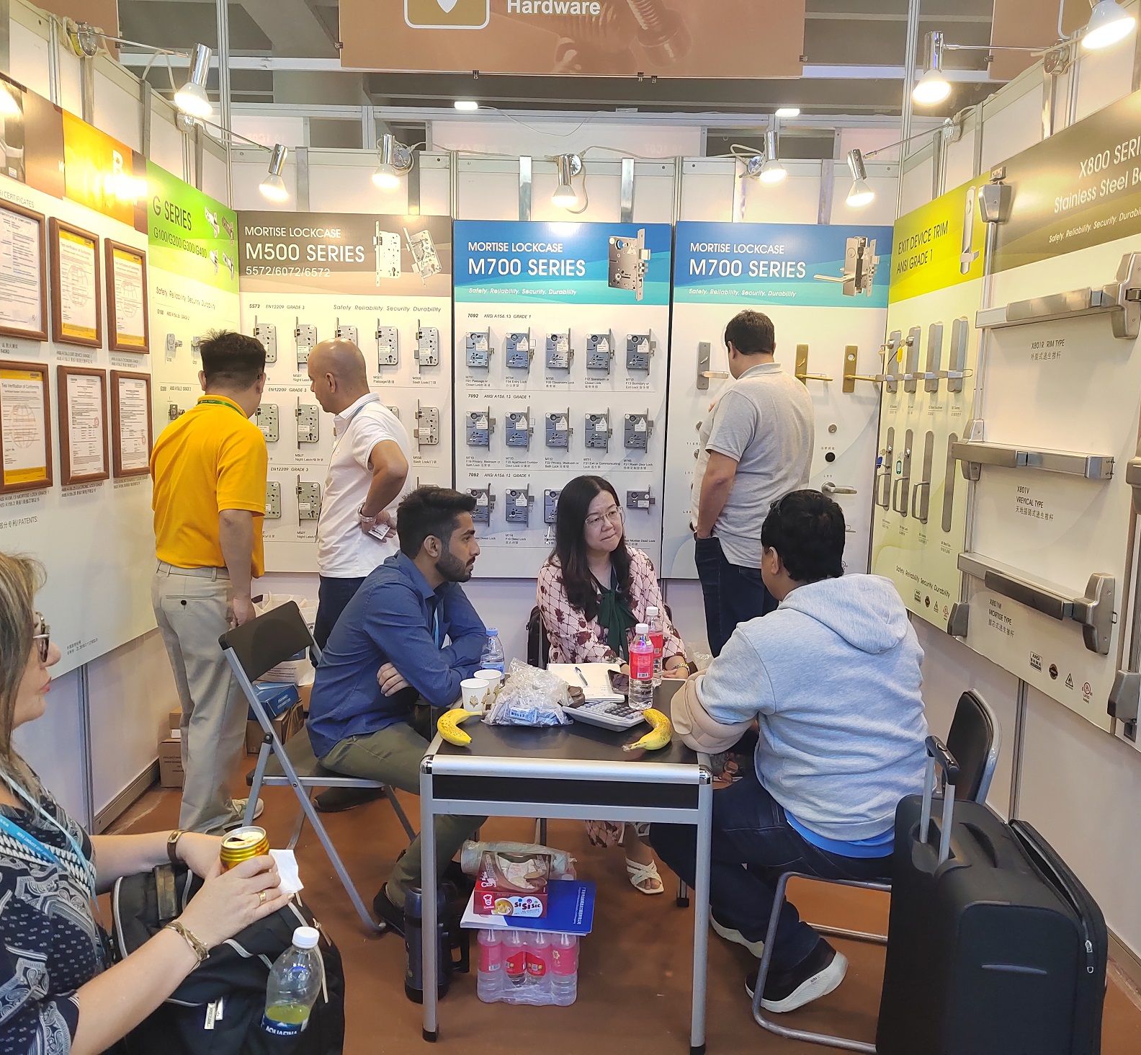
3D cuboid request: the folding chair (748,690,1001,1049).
[{"bbox_3d":[0.726,0.765,2.298,0.510,0.790,0.500,3,8,13],"label":"folding chair"}]

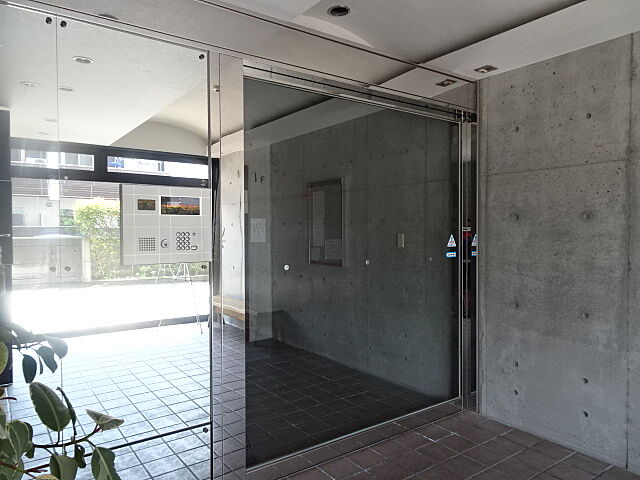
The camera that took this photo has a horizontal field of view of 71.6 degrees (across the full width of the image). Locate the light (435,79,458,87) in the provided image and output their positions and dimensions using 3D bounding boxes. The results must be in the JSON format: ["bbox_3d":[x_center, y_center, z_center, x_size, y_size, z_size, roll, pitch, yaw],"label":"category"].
[{"bbox_3d":[0.926,-1.145,3.241,0.117,0.030,0.120,-1,2,-36],"label":"light"}]

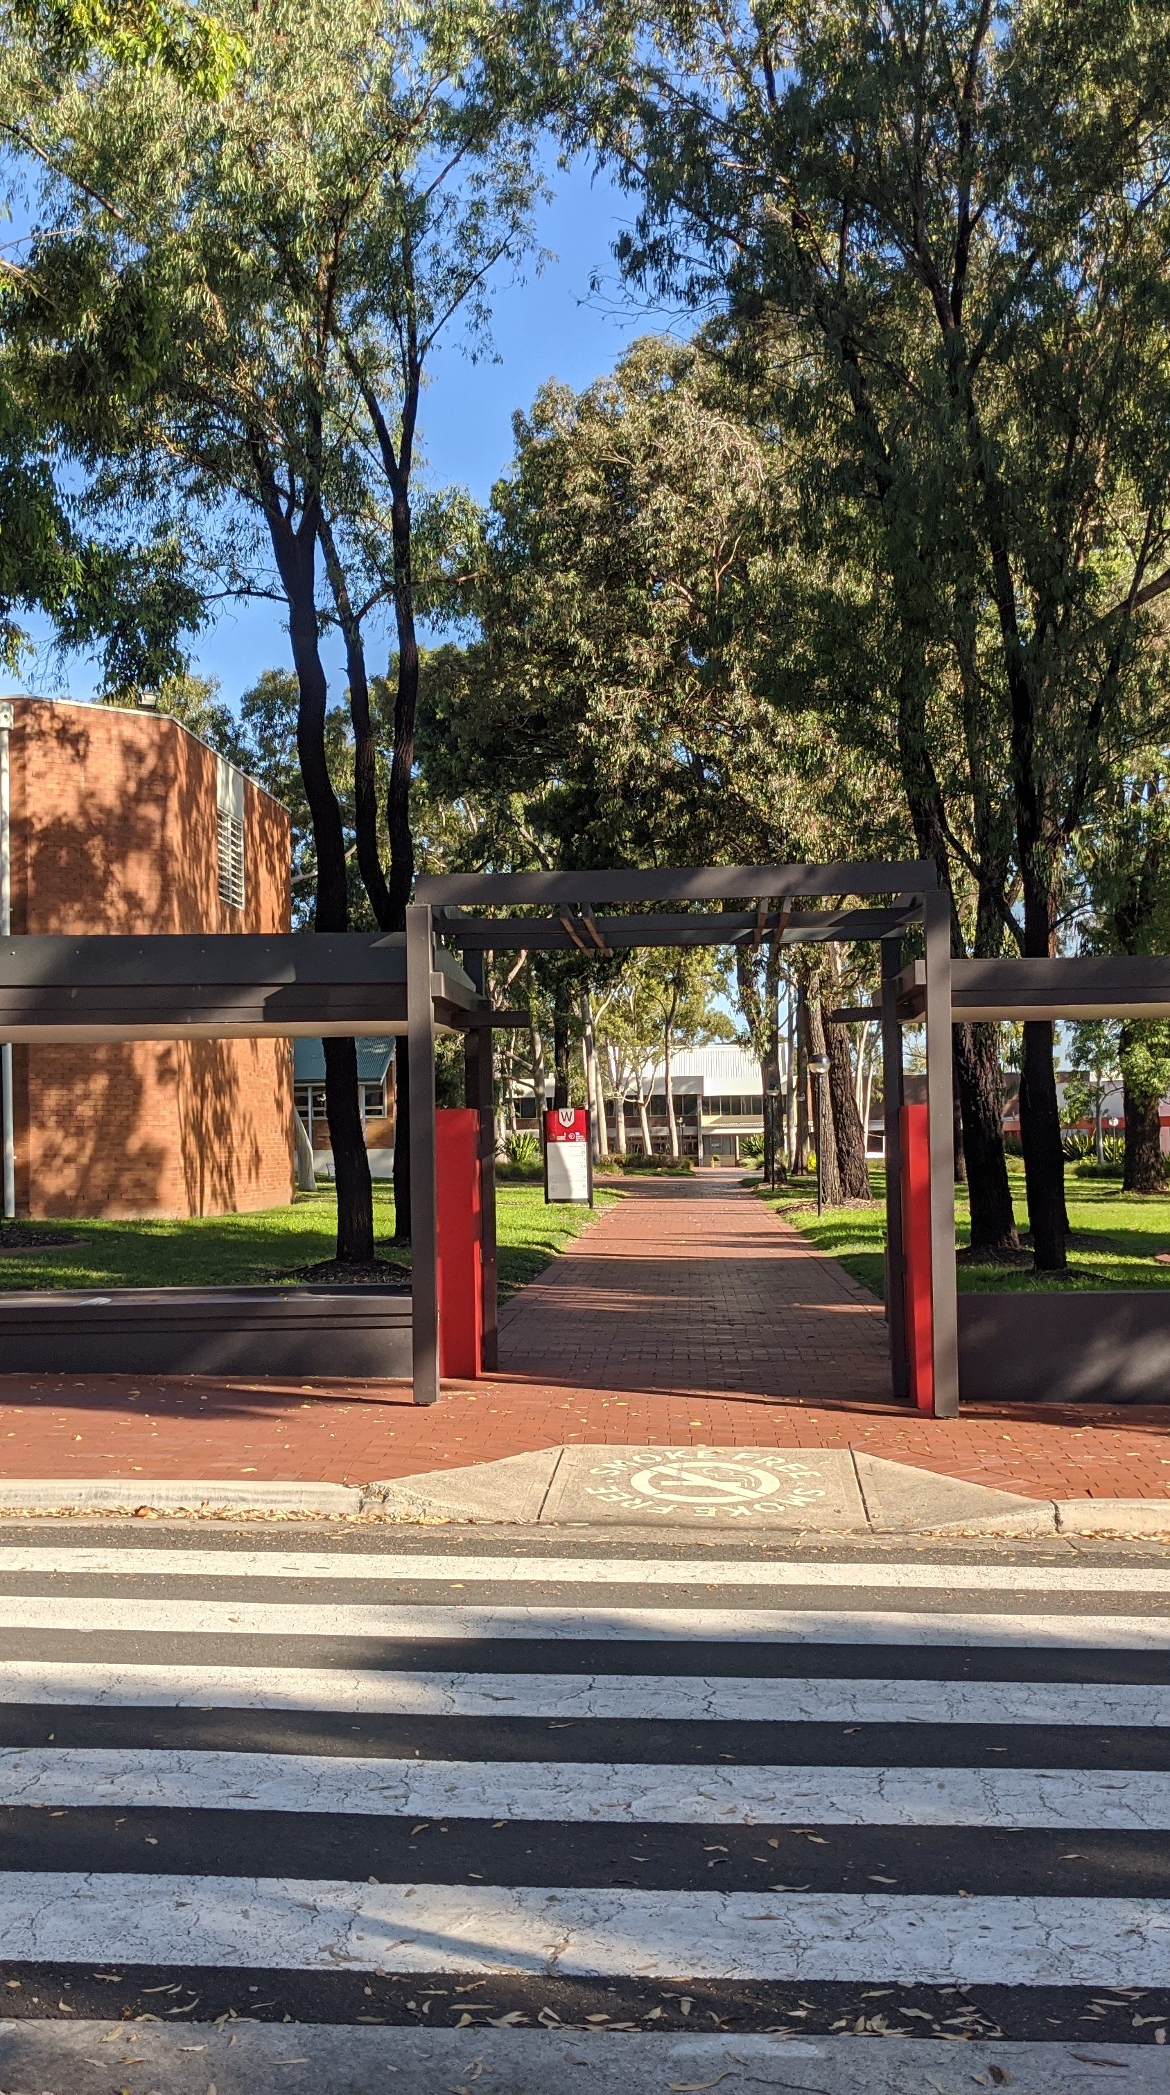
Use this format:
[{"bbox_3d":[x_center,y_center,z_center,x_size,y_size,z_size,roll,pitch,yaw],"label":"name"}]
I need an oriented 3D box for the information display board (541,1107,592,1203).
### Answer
[{"bbox_3d":[-0.397,2.639,52.800,1.180,2.450,0.150,-1,-2,5],"label":"information display board"}]

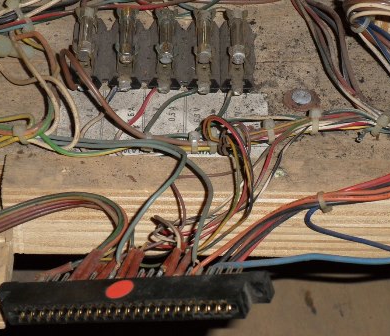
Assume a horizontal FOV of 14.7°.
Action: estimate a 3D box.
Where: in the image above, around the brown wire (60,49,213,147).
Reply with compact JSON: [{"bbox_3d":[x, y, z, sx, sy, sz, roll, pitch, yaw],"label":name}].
[{"bbox_3d":[-0.029,-0.028,0.665,0.087,0.014,0.020,28,48,26],"label":"brown wire"}]

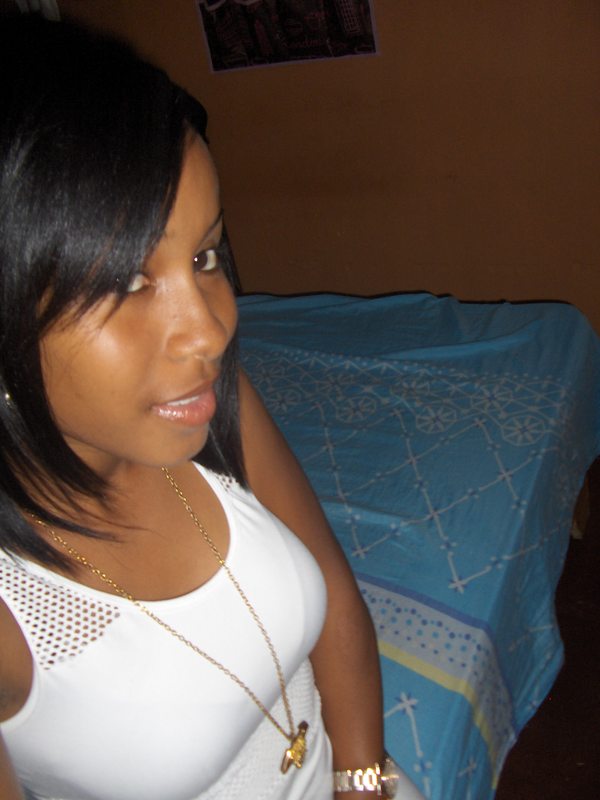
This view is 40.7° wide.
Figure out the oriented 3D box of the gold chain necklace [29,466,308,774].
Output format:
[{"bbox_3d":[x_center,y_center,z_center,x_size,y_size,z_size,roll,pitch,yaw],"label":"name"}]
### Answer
[{"bbox_3d":[-0.098,0.160,0.615,0.180,0.280,0.125,12,39,31],"label":"gold chain necklace"}]

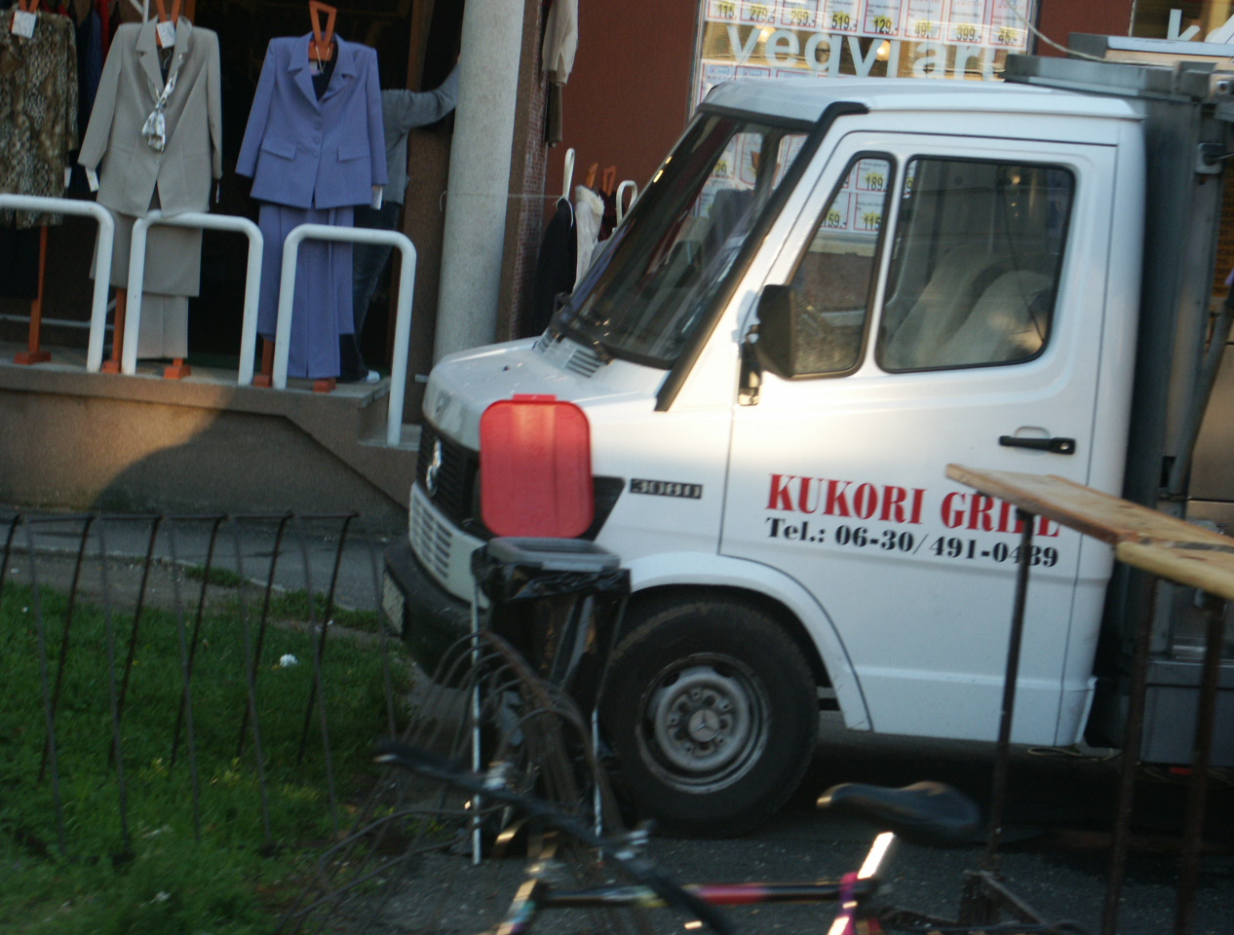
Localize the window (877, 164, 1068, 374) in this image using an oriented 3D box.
[{"bbox_3d":[1.032,-0.575,11.131,0.549,0.636,0.030,4,0,-12],"label":"window"}]

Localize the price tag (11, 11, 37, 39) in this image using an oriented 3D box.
[{"bbox_3d":[-2.631,-1.969,17.130,0.094,0.105,0.006,10,6,-1],"label":"price tag"}]

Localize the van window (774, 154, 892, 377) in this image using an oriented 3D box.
[{"bbox_3d":[0.594,-0.578,11.039,0.357,0.665,0.030,4,0,-12],"label":"van window"}]

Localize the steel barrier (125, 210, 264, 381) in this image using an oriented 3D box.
[{"bbox_3d":[-1.869,-0.748,17.001,0.579,0.740,0.060,5,6,0],"label":"steel barrier"}]

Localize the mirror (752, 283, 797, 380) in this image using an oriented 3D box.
[{"bbox_3d":[0.443,-0.380,10.858,0.075,0.275,0.170,2,7,-24],"label":"mirror"}]

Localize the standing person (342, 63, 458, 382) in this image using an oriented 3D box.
[{"bbox_3d":[-1.064,-1.215,17.809,0.620,1.620,0.400,2,7,-23],"label":"standing person"}]

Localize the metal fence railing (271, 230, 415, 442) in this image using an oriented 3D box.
[{"bbox_3d":[-1.209,-0.589,17.011,0.590,0.943,0.060,5,6,0],"label":"metal fence railing"}]

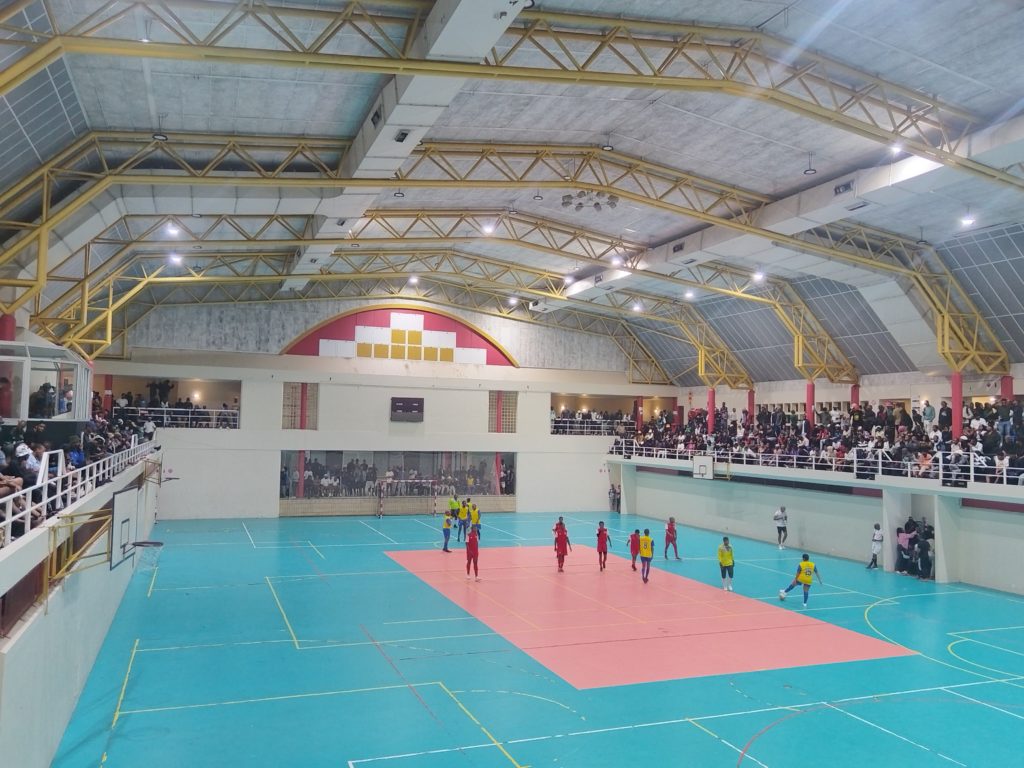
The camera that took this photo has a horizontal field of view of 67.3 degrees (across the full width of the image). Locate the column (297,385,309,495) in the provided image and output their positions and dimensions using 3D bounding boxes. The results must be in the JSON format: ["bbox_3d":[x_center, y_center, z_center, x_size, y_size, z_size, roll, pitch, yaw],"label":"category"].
[{"bbox_3d":[-11.854,3.174,43.415,0.380,6.645,0.380,3,-4,-22],"label":"column"}]

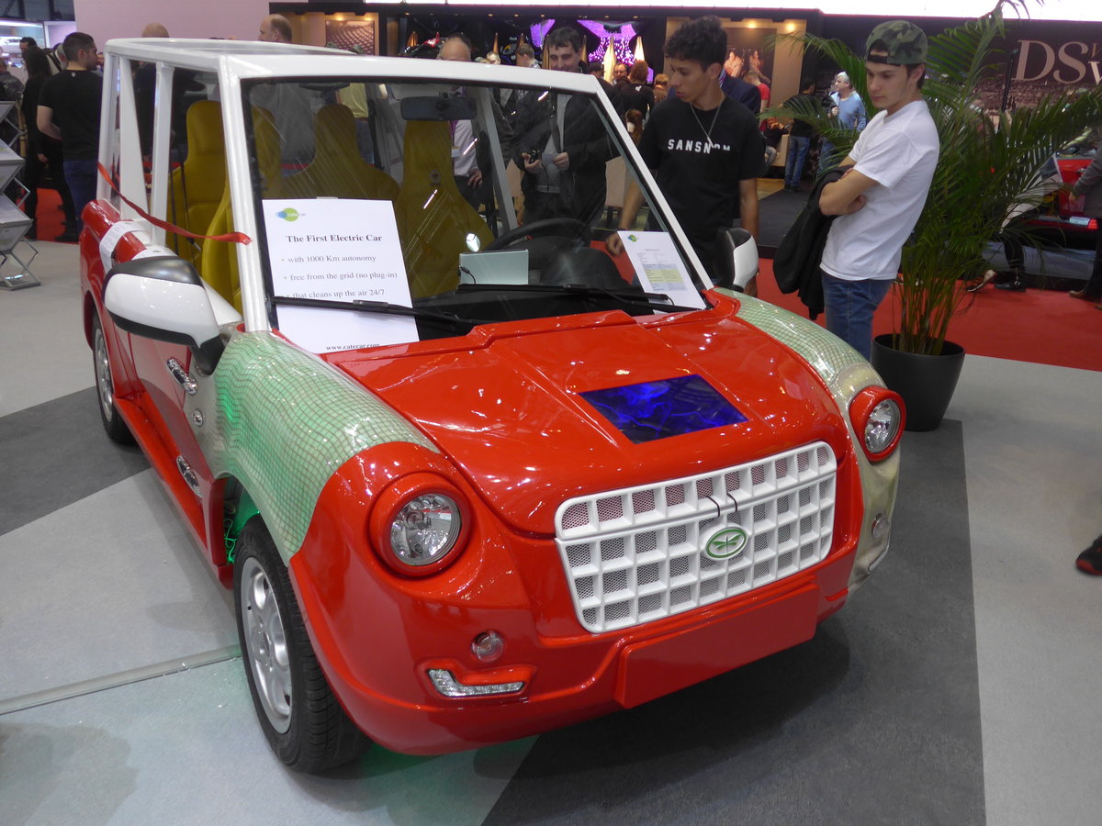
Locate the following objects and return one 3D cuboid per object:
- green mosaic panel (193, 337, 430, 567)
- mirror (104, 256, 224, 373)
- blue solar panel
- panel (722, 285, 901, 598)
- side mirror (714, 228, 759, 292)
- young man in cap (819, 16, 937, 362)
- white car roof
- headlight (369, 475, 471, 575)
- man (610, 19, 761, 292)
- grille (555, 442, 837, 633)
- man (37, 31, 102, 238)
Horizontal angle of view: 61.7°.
[{"bbox_3d":[-0.549,0.059,2.057,0.330,0.420,0.780,-9,23,-30],"label":"green mosaic panel"},{"bbox_3d":[-0.875,-0.229,2.122,0.230,0.225,0.140,-9,23,-30],"label":"mirror"},{"bbox_3d":[0.255,-0.013,2.017,0.320,0.020,0.210,-9,36,-30],"label":"blue solar panel"},{"bbox_3d":[0.668,0.017,2.676,0.320,0.640,0.880,-9,23,-30],"label":"panel"},{"bbox_3d":[0.606,-0.472,3.012,0.220,0.220,0.140,-9,23,-30],"label":"side mirror"},{"bbox_3d":[1.072,-0.440,3.280,0.420,1.770,0.490,-9,23,-30],"label":"young man in cap"},{"bbox_3d":[-0.852,-1.340,3.518,1.260,0.140,2.020,-9,23,-30],"label":"white car roof"},{"bbox_3d":[-0.238,0.200,1.695,0.175,0.175,0.110,-7,22,-25],"label":"headlight"},{"bbox_3d":[0.499,-0.544,3.500,0.580,1.770,0.360,11,21,23],"label":"man"},{"bbox_3d":[0.343,0.250,1.943,0.755,0.275,0.090,-9,14,-30],"label":"grille"},{"bbox_3d":[-4.226,-2.424,8.181,0.520,1.770,0.330,7,20,11],"label":"man"}]

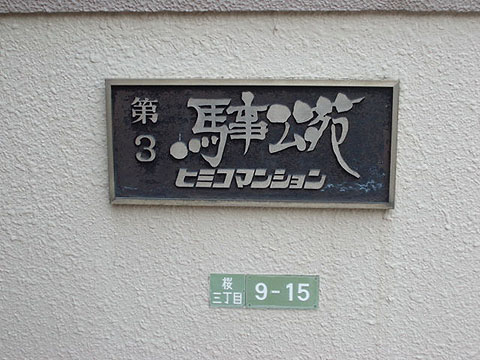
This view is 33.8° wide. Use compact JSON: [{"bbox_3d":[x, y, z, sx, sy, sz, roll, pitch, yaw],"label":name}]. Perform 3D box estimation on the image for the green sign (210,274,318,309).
[{"bbox_3d":[0.040,0.183,1.293,0.179,0.059,0.007,1,12,4],"label":"green sign"}]

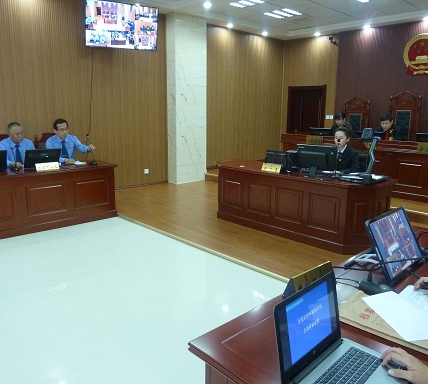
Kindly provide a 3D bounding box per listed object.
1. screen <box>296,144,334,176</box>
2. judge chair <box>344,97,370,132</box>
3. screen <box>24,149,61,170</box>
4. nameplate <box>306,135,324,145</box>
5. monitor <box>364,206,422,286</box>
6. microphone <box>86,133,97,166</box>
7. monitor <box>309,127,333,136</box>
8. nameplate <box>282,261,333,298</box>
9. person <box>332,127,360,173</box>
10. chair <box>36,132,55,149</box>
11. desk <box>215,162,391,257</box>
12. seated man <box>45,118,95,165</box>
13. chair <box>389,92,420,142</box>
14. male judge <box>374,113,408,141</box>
[{"bbox_3d":[1.247,-0.392,4.524,0.200,0.335,0.490,-11,17,-43],"label":"screen"},{"bbox_3d":[2.810,-1.120,7.617,0.680,1.600,0.620,-11,16,-43],"label":"judge chair"},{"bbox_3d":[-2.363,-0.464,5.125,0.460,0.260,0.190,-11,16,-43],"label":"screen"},{"bbox_3d":[1.923,-0.973,6.984,0.090,0.150,0.360,-11,16,-43],"label":"nameplate"},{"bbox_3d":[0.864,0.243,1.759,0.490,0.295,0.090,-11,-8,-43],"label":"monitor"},{"bbox_3d":[-1.818,-0.630,5.453,0.110,0.440,0.220,-11,17,-43],"label":"microphone"},{"bbox_3d":[2.079,-1.070,7.167,0.170,0.310,0.475,-11,17,-43],"label":"monitor"},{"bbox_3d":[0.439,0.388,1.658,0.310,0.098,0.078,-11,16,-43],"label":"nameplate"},{"bbox_3d":[1.685,-0.202,4.915,0.750,1.360,0.480,-11,16,-43],"label":"person"},{"bbox_3d":[-2.290,-0.314,5.688,0.600,1.130,0.600,-11,17,-43],"label":"chair"},{"bbox_3d":[0.952,0.109,4.880,0.830,0.760,2.470,-11,16,-43],"label":"desk"},{"bbox_3d":[-2.167,-0.404,5.587,0.660,1.350,0.750,-11,17,-43],"label":"seated man"},{"bbox_3d":[3.461,-1.013,6.947,0.680,1.700,0.620,-11,16,-43],"label":"chair"},{"bbox_3d":[3.194,-0.759,6.836,0.800,1.320,0.600,-11,17,-43],"label":"male judge"}]

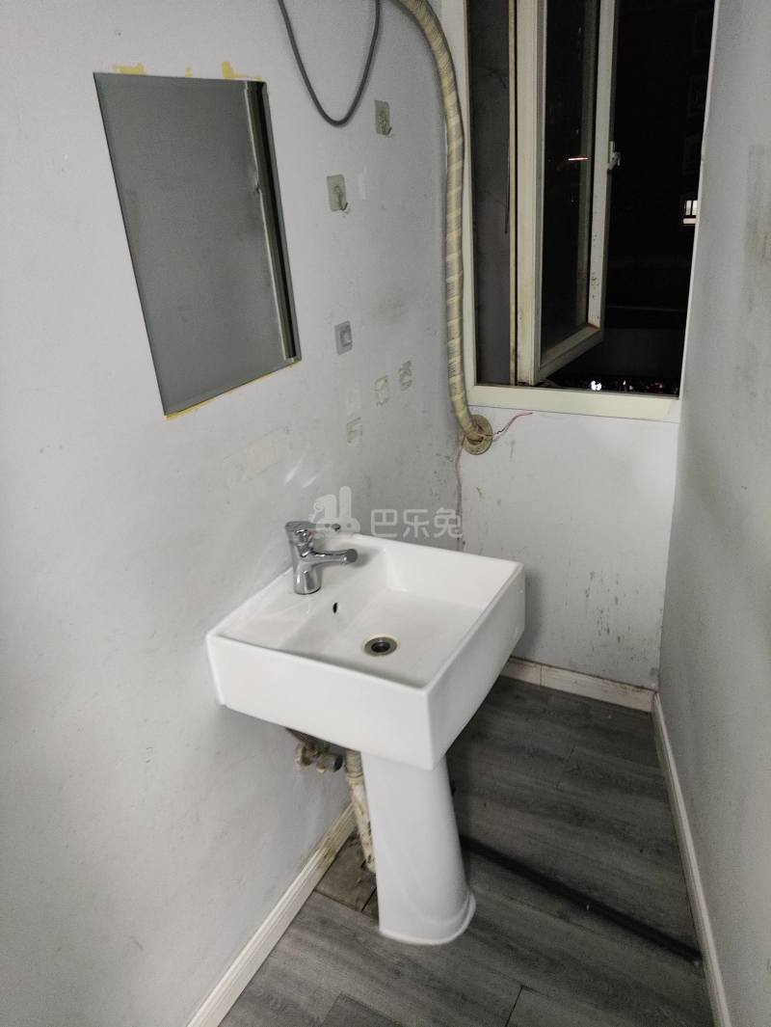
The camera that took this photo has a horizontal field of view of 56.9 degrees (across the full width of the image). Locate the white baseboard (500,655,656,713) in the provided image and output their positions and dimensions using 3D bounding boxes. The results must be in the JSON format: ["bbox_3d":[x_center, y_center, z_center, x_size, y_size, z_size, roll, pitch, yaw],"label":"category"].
[{"bbox_3d":[0.561,0.529,2.278,0.571,0.078,0.014,8,25,28],"label":"white baseboard"}]

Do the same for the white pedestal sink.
[{"bbox_3d":[0.011,0.539,1.538,0.443,0.824,0.450,8,26,28],"label":"white pedestal sink"}]

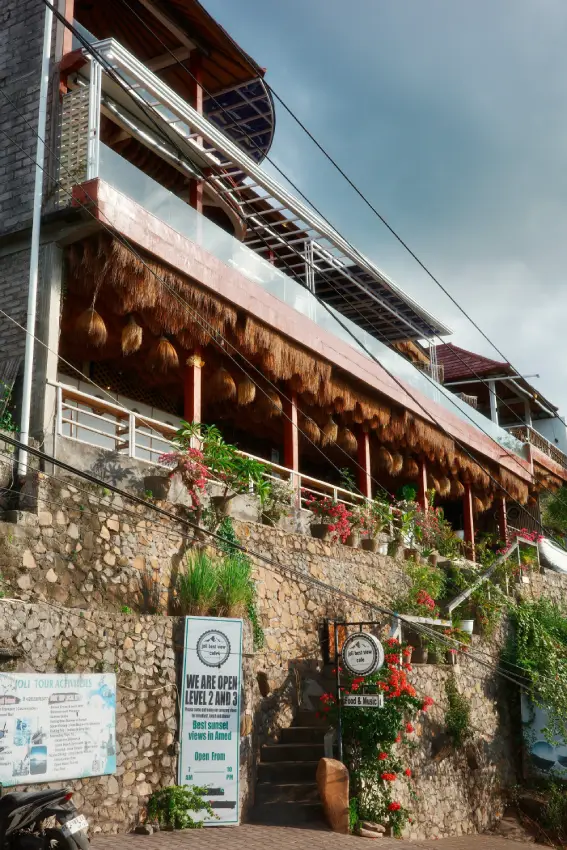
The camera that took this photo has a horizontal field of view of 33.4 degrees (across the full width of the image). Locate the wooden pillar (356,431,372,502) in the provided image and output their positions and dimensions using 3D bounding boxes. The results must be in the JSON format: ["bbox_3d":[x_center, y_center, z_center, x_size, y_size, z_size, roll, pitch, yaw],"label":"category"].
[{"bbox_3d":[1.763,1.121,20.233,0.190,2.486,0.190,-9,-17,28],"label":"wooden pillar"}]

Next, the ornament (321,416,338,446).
[{"bbox_3d":[0.978,0.138,20.080,0.360,0.620,0.360,-1,-16,0],"label":"ornament"}]

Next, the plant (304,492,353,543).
[{"bbox_3d":[0.875,1.798,18.359,0.680,0.980,0.780,-10,-18,29],"label":"plant"}]

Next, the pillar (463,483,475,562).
[{"bbox_3d":[5.845,3.028,29.937,0.220,2.650,0.220,-11,-19,29],"label":"pillar"}]

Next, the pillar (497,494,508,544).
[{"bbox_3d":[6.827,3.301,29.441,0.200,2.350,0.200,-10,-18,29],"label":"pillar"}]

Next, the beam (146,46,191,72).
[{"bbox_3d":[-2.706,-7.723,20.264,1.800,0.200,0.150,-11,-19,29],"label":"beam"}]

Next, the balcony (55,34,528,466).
[{"bbox_3d":[2.080,-1.837,22.517,1.600,2.900,20.940,-10,-18,29],"label":"balcony"}]

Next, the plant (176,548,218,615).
[{"bbox_3d":[-1.063,1.958,11.671,0.450,0.820,0.480,-1,-15,0],"label":"plant"}]

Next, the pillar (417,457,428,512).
[{"bbox_3d":[3.973,2.130,26.959,0.220,2.750,0.220,-11,-19,29],"label":"pillar"}]

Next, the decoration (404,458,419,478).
[{"bbox_3d":[3.589,1.192,26.482,0.420,0.600,0.420,-1,-17,0],"label":"decoration"}]

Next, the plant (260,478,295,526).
[{"bbox_3d":[-0.120,1.553,18.927,0.600,0.930,0.650,-11,-19,29],"label":"plant"}]

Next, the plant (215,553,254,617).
[{"bbox_3d":[-0.785,2.621,15.140,0.550,1.100,0.620,-11,-19,29],"label":"plant"}]

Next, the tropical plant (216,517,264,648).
[{"bbox_3d":[-0.755,2.765,16.579,0.550,2.250,0.900,-11,-19,29],"label":"tropical plant"}]

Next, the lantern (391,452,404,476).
[{"bbox_3d":[2.779,0.963,23.021,0.340,0.580,0.340,-1,-16,0],"label":"lantern"}]

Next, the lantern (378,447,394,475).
[{"bbox_3d":[2.345,0.808,21.503,0.340,0.560,0.340,-1,-15,0],"label":"lantern"}]

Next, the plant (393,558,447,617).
[{"bbox_3d":[2.651,3.167,18.408,0.780,1.080,0.980,-9,-17,28],"label":"plant"}]

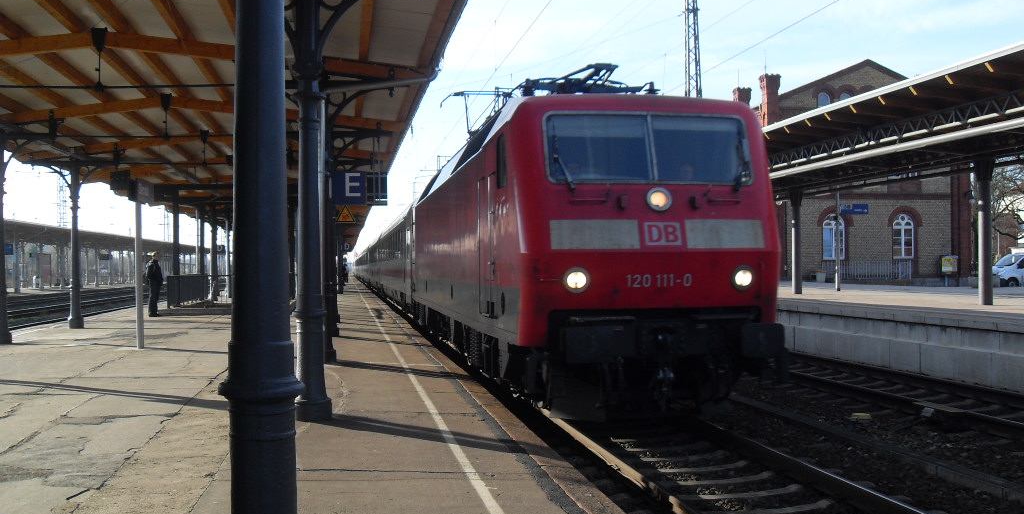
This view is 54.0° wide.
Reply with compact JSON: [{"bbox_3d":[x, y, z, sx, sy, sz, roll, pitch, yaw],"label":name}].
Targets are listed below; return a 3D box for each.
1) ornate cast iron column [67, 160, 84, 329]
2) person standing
[{"bbox_3d":[-10.401,-0.315,24.000,0.370,4.080,0.370,-1,-1,-9],"label":"ornate cast iron column"},{"bbox_3d":[-9.930,0.757,28.000,0.480,1.810,0.520,-1,-1,-9],"label":"person standing"}]

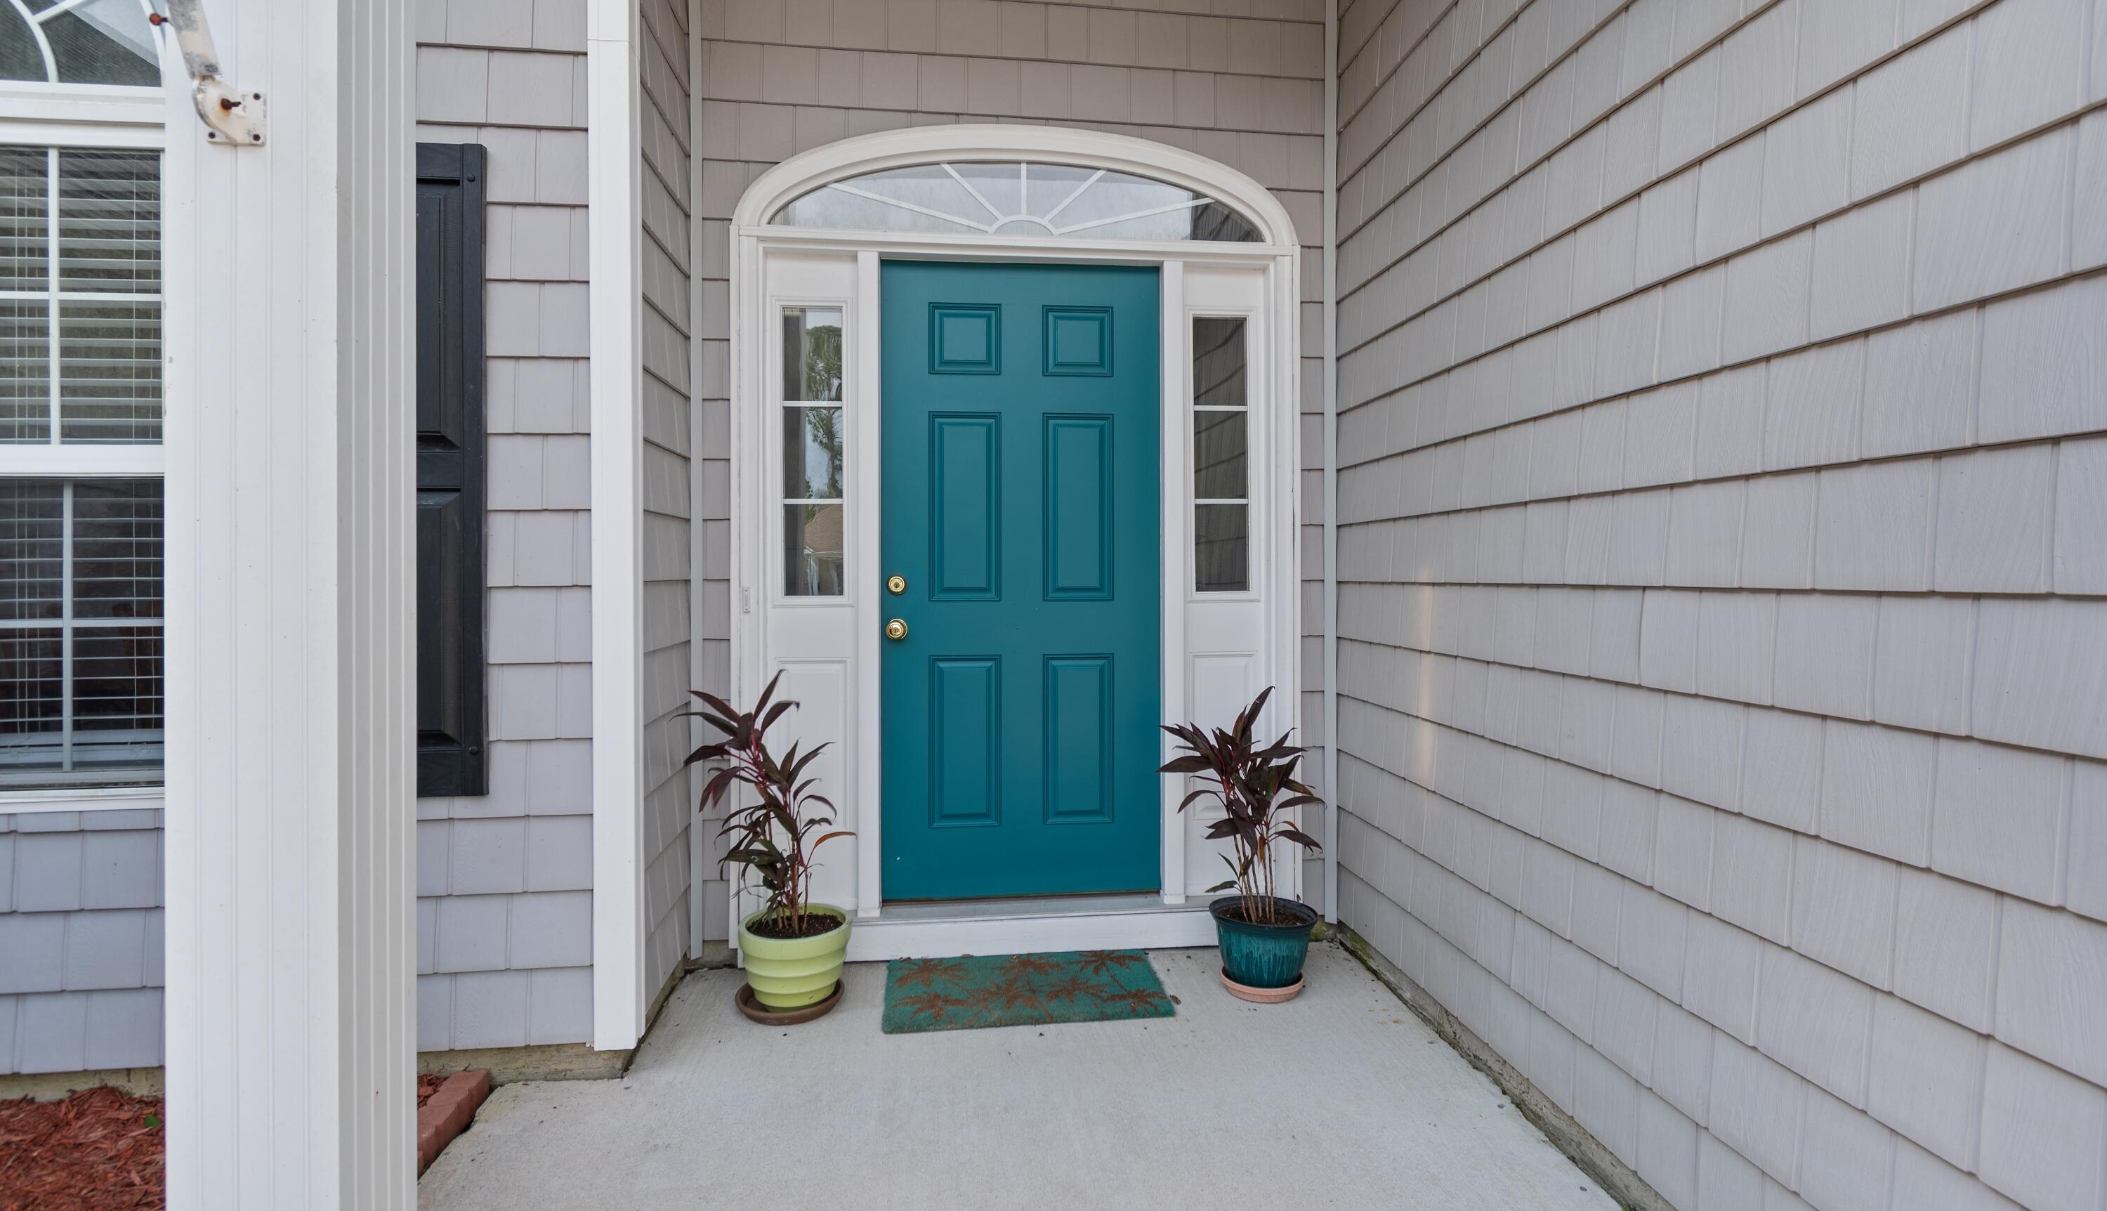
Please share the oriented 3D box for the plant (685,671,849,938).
[{"bbox_3d":[-0.788,0.530,2.570,0.450,0.700,0.420,0,1,-7],"label":"plant"}]

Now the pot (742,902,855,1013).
[{"bbox_3d":[-0.707,0.962,2.560,0.295,0.205,0.295,0,1,-7],"label":"pot"}]

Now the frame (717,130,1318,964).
[{"bbox_3d":[-0.093,-0.199,2.979,1.789,2.591,0.160,0,1,-7],"label":"frame"}]

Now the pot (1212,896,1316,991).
[{"bbox_3d":[0.604,0.977,2.680,0.300,0.200,0.300,0,1,0],"label":"pot"}]

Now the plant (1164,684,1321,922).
[{"bbox_3d":[0.537,0.565,2.680,0.440,0.665,0.420,0,1,-7],"label":"plant"}]

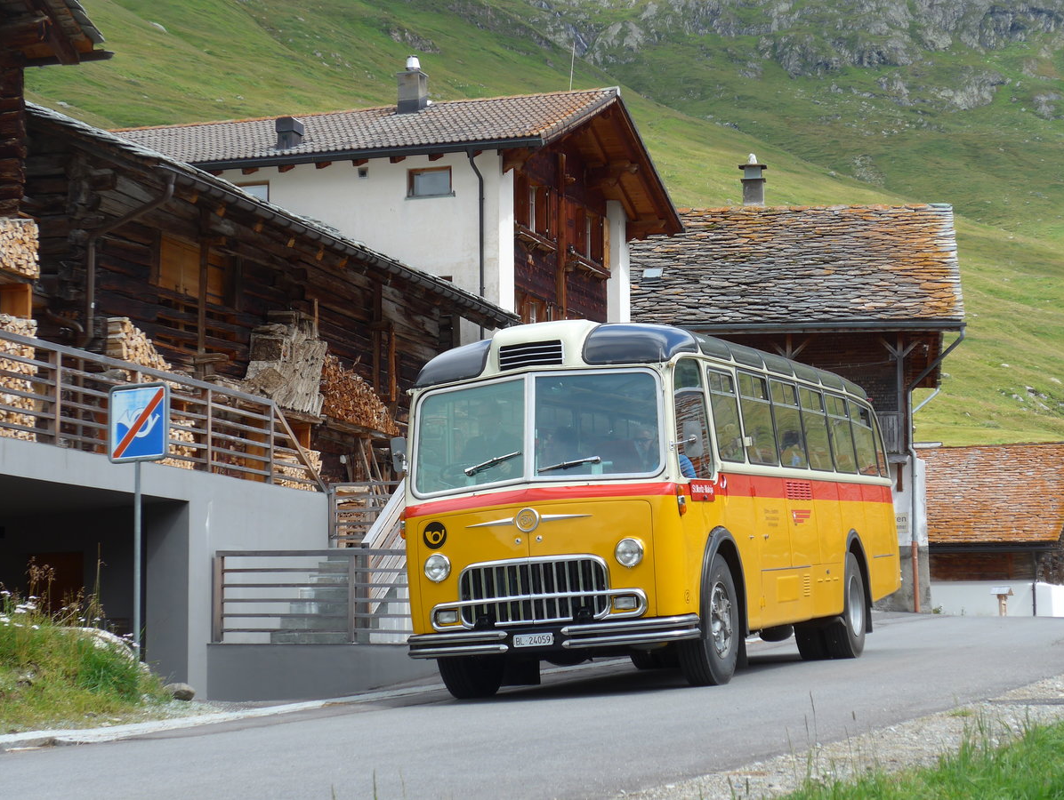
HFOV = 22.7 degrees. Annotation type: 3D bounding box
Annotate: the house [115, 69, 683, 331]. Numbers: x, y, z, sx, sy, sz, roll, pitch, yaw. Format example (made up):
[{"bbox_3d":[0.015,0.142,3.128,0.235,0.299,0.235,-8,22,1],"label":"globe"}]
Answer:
[{"bbox_3d":[-4.260,-1.566,58.949,13.000,10.180,11.000,-2,-6,18],"label":"house"}]

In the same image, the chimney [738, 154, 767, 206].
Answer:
[{"bbox_3d":[5.693,-5.624,68.300,0.700,1.450,0.660,-1,-5,6],"label":"chimney"}]

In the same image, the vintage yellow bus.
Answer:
[{"bbox_3d":[1.406,1.007,24.281,2.360,2.950,9.700,-5,-4,17],"label":"vintage yellow bus"}]

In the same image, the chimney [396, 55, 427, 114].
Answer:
[{"bbox_3d":[-2.620,-6.858,57.887,0.550,1.300,0.550,-2,-6,18],"label":"chimney"}]

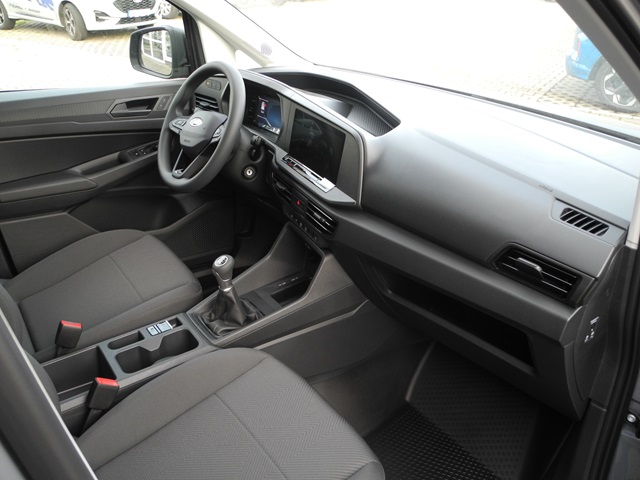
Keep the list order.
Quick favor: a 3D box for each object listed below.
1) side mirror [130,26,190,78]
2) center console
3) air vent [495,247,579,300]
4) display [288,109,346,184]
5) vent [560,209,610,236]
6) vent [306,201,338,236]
[{"bbox_3d":[-0.571,-0.678,1.849,0.215,0.168,0.110,21,33,27],"label":"side mirror"},{"bbox_3d":[-0.272,0.228,1.277,0.860,0.370,0.250,-19,37,-36],"label":"center console"},{"bbox_3d":[0.374,0.064,0.879,0.135,0.058,0.035,31,2,38],"label":"air vent"},{"bbox_3d":[-0.001,-0.222,1.236,0.020,0.120,0.218,-4,29,-34],"label":"display"},{"bbox_3d":[0.446,-0.025,0.865,0.084,0.028,0.020,35,2,42],"label":"vent"},{"bbox_3d":[0.018,-0.051,1.249,0.035,0.046,0.117,4,24,-36],"label":"vent"}]

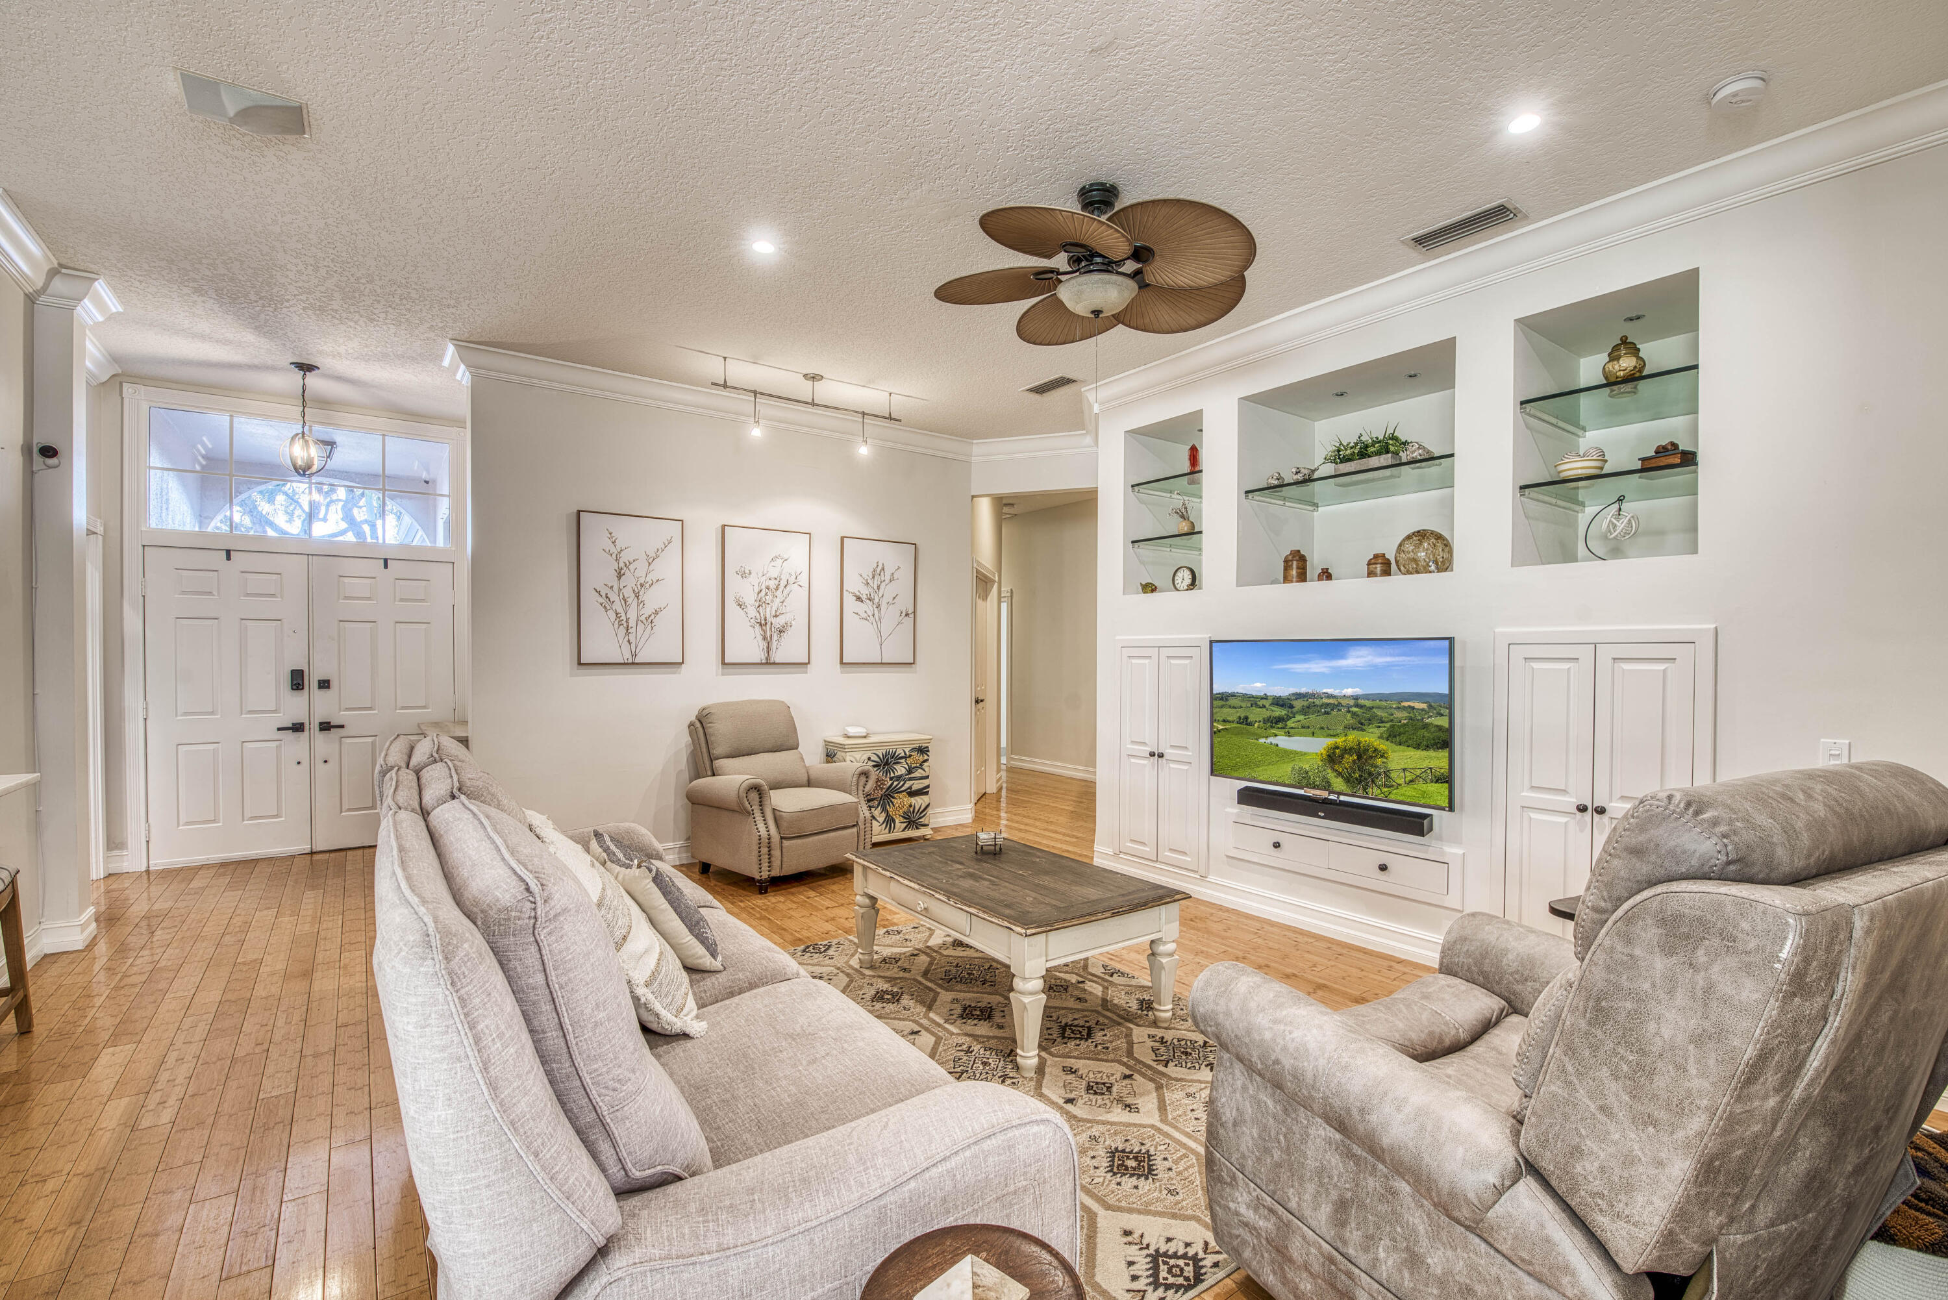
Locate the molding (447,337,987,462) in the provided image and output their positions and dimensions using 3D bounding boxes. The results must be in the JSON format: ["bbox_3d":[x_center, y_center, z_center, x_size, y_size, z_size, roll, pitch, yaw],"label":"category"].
[{"bbox_3d":[-1.414,-1.568,5.393,3.575,0.134,0.159,0,0,-36],"label":"molding"}]

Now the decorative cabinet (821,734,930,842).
[{"bbox_3d":[-0.683,1.018,5.837,0.695,0.750,0.338,0,0,-35],"label":"decorative cabinet"}]

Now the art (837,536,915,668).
[{"bbox_3d":[-0.696,-0.348,5.989,0.625,0.905,0.035,0,0,-36],"label":"art"}]

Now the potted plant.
[{"bbox_3d":[1.984,-0.977,4.129,0.169,0.233,0.387,0,0,-38],"label":"potted plant"}]

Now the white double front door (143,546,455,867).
[{"bbox_3d":[-4.512,0.368,5.546,1.630,2.030,0.060,0,0,-36],"label":"white double front door"}]

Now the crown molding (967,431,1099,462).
[{"bbox_3d":[0.430,-1.568,6.277,1.013,0.134,0.149,0,0,18],"label":"crown molding"}]

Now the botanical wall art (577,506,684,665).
[{"bbox_3d":[-2.097,-0.358,4.968,0.621,0.923,0.040,0,0,-36],"label":"botanical wall art"}]

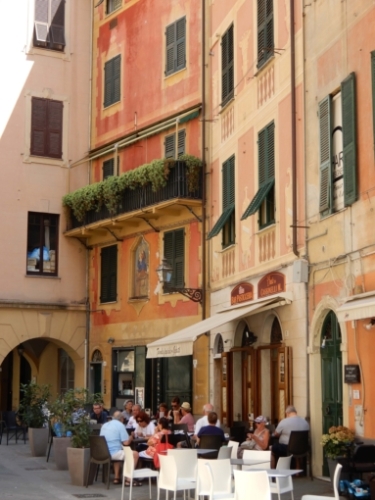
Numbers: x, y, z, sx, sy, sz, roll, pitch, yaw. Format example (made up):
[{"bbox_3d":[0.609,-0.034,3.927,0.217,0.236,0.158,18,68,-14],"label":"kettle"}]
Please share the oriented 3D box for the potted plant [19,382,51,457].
[{"bbox_3d":[-3.363,3.752,20.819,0.653,1.613,0.600,2,-8,-11],"label":"potted plant"}]

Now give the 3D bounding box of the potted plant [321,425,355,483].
[{"bbox_3d":[2.397,3.309,15.010,0.528,1.006,0.480,-1,-8,9],"label":"potted plant"}]

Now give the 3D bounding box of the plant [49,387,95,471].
[{"bbox_3d":[-2.227,3.411,17.984,0.758,1.557,0.620,1,-8,-7],"label":"plant"}]

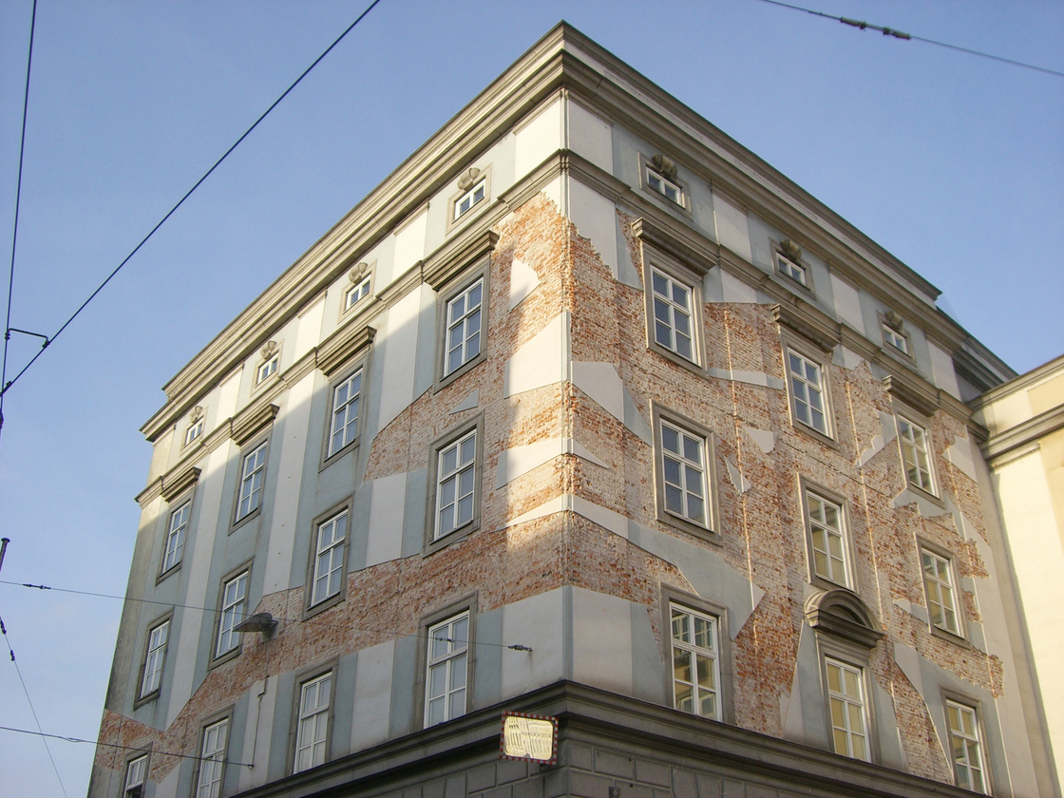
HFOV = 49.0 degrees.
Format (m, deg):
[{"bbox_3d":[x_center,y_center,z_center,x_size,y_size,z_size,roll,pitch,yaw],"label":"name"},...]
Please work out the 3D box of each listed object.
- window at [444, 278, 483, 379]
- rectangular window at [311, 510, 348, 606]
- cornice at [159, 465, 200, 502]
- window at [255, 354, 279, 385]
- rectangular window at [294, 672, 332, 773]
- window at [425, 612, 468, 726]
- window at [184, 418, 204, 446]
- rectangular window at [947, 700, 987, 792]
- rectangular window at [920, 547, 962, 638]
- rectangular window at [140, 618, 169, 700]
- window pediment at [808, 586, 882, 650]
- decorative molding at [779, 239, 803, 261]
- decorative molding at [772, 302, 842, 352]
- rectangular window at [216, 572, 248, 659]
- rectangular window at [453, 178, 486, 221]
[{"bbox_3d":[-1.425,-1.499,24.640,0.150,2.000,1.190,25,-40,-33],"label":"window"},{"bbox_3d":[-4.419,3.503,25.612,0.150,2.000,1.190,25,-40,-33],"label":"rectangular window"},{"bbox_3d":[-10.941,2.765,36.285,0.300,0.370,2.520,22,-36,-32],"label":"cornice"},{"bbox_3d":[-7.645,-0.849,34.044,0.150,0.560,1.150,22,-36,-32],"label":"window"},{"bbox_3d":[-4.497,6.857,24.591,0.160,1.988,1.316,22,-36,-32],"label":"rectangular window"},{"bbox_3d":[-1.438,4.954,21.245,0.160,1.988,1.316,22,-36,-32],"label":"window"},{"bbox_3d":[-10.241,0.996,35.536,0.150,0.600,1.060,25,-40,-33],"label":"window"},{"bbox_3d":[9.626,7.711,25.866,1.228,2.037,0.137,25,-39,-34],"label":"rectangular window"},{"bbox_3d":[9.725,4.582,27.779,1.228,2.037,0.137,25,-39,-34],"label":"rectangular window"},{"bbox_3d":[-10.535,7.402,33.082,0.160,1.988,1.316,22,-36,-32],"label":"rectangular window"},{"bbox_3d":[6.290,4.400,23.550,2.200,0.900,0.340,25,-40,-33],"label":"window pediment"},{"bbox_3d":[6.504,-3.743,29.235,0.756,0.441,0.210,25,-39,-34],"label":"decorative molding"},{"bbox_3d":[6.658,-1.602,28.279,2.480,0.360,0.310,25,-38,-36],"label":"decorative molding"},{"bbox_3d":[-7.533,5.407,29.330,0.137,2.037,1.228,24,-38,-33],"label":"rectangular window"},{"bbox_3d":[-1.393,-4.546,26.594,0.150,0.620,1.080,25,-40,-33],"label":"rectangular window"}]

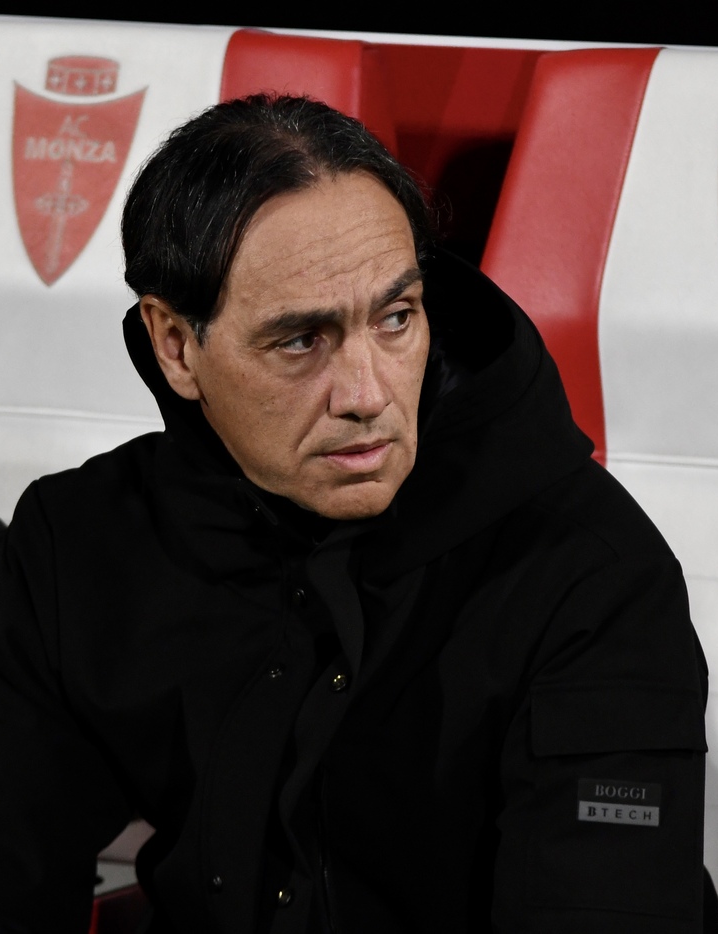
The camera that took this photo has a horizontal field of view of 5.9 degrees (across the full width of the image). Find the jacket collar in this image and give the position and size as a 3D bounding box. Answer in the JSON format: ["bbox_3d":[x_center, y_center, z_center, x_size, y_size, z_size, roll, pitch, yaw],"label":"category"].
[{"bbox_3d":[-0.001,-0.032,4.470,0.280,0.200,0.280,3,11,15],"label":"jacket collar"}]

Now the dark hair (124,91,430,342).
[{"bbox_3d":[-0.054,-0.141,4.430,0.182,0.185,0.200,-8,15,-26],"label":"dark hair"}]

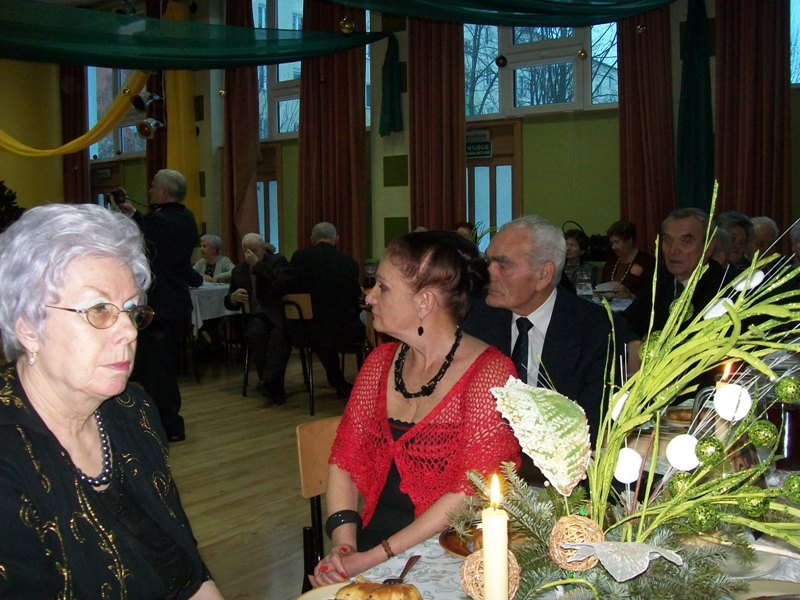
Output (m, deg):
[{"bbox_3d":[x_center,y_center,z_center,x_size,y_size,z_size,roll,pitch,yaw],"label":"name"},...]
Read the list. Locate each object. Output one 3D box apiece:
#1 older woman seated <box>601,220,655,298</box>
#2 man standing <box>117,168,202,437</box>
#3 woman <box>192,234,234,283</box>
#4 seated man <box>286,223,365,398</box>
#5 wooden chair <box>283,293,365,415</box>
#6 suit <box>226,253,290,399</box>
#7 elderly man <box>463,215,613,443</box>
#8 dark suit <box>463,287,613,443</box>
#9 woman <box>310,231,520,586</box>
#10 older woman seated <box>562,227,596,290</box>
[{"bbox_3d":[1.477,0.172,5.450,0.500,1.290,0.700,2,5,30],"label":"older woman seated"},{"bbox_3d":[-1.491,0.027,5.180,0.500,1.680,0.540,1,5,25],"label":"man standing"},{"bbox_3d":[-1.701,0.061,7.550,0.480,1.260,0.700,1,5,20],"label":"woman"},{"bbox_3d":[-0.561,0.119,6.100,0.560,1.340,0.720,0,4,6],"label":"seated man"},{"bbox_3d":[-0.595,0.377,6.000,0.440,0.840,0.480,2,5,34],"label":"wooden chair"},{"bbox_3d":[-1.063,0.203,6.250,0.560,1.080,0.720,0,4,9],"label":"suit"},{"bbox_3d":[0.330,0.430,2.040,0.540,1.270,0.680,2,5,27],"label":"elderly man"},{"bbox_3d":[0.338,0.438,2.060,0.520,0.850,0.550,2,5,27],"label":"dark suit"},{"bbox_3d":[0.028,0.480,1.620,0.520,1.240,0.680,1,4,14],"label":"woman"},{"bbox_3d":[1.258,0.148,6.000,0.480,1.260,0.680,2,5,30],"label":"older woman seated"}]

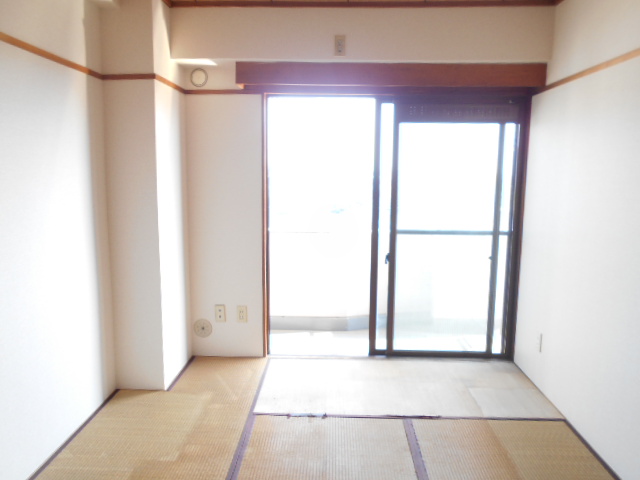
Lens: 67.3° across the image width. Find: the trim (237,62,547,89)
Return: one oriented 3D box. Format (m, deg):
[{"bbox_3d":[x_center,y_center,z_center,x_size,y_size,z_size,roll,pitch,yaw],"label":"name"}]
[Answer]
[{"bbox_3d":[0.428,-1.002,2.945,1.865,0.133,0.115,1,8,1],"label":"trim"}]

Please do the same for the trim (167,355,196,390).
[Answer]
[{"bbox_3d":[-0.892,0.850,3.145,0.032,0.025,0.559,1,8,1],"label":"trim"}]

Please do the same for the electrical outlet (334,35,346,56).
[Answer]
[{"bbox_3d":[0.121,-1.145,2.836,0.072,0.122,0.012,1,8,1],"label":"electrical outlet"}]

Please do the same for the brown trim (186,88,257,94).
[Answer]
[{"bbox_3d":[-0.656,-0.969,3.153,0.457,0.030,0.020,1,8,1],"label":"brown trim"}]

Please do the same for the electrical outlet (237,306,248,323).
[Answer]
[{"bbox_3d":[-0.545,0.521,3.366,0.070,0.119,0.012,1,8,1],"label":"electrical outlet"}]

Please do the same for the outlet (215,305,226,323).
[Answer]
[{"bbox_3d":[-0.697,0.517,3.369,0.071,0.122,0.012,1,8,1],"label":"outlet"}]

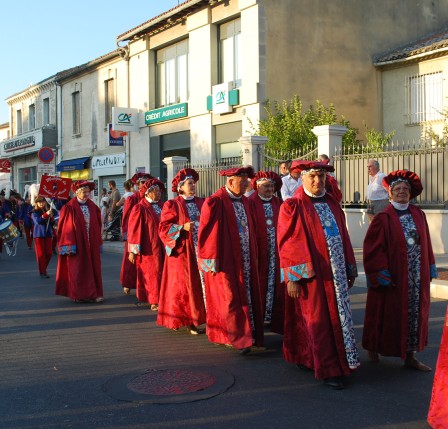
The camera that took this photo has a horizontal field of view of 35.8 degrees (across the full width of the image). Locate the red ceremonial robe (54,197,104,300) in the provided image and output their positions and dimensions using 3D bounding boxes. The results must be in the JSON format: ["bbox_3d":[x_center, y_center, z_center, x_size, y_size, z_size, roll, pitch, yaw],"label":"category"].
[{"bbox_3d":[-2.085,0.509,9.950,0.660,1.460,0.500,-2,2,-29],"label":"red ceremonial robe"}]

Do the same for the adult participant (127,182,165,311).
[{"bbox_3d":[-1.042,0.362,9.253,0.540,1.735,0.420,-2,2,-40],"label":"adult participant"}]

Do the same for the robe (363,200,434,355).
[{"bbox_3d":[1.524,0.576,6.033,0.620,1.326,0.420,-1,2,-22],"label":"robe"}]

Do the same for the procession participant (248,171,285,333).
[{"bbox_3d":[0.471,0.391,7.603,0.580,1.744,0.440,-1,2,-20],"label":"procession participant"}]

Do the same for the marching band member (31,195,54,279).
[{"bbox_3d":[-3.372,0.409,12.900,0.470,1.550,0.420,-2,2,-34],"label":"marching band member"}]

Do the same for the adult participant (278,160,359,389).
[{"bbox_3d":[0.765,0.434,5.620,0.660,1.760,0.520,-1,2,-32],"label":"adult participant"}]

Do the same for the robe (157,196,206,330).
[{"bbox_3d":[-0.451,0.508,7.450,0.600,1.400,0.500,-2,2,-39],"label":"robe"}]

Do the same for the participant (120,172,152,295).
[{"bbox_3d":[-1.266,0.285,10.400,0.600,1.810,0.480,-2,2,-34],"label":"participant"}]

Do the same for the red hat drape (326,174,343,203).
[{"bbox_3d":[1.066,-0.251,6.700,0.200,0.290,0.170,-1,1,-30],"label":"red hat drape"}]

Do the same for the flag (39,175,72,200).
[{"bbox_3d":[-3.009,-0.482,12.400,0.540,0.370,0.050,10,2,-20],"label":"flag"}]

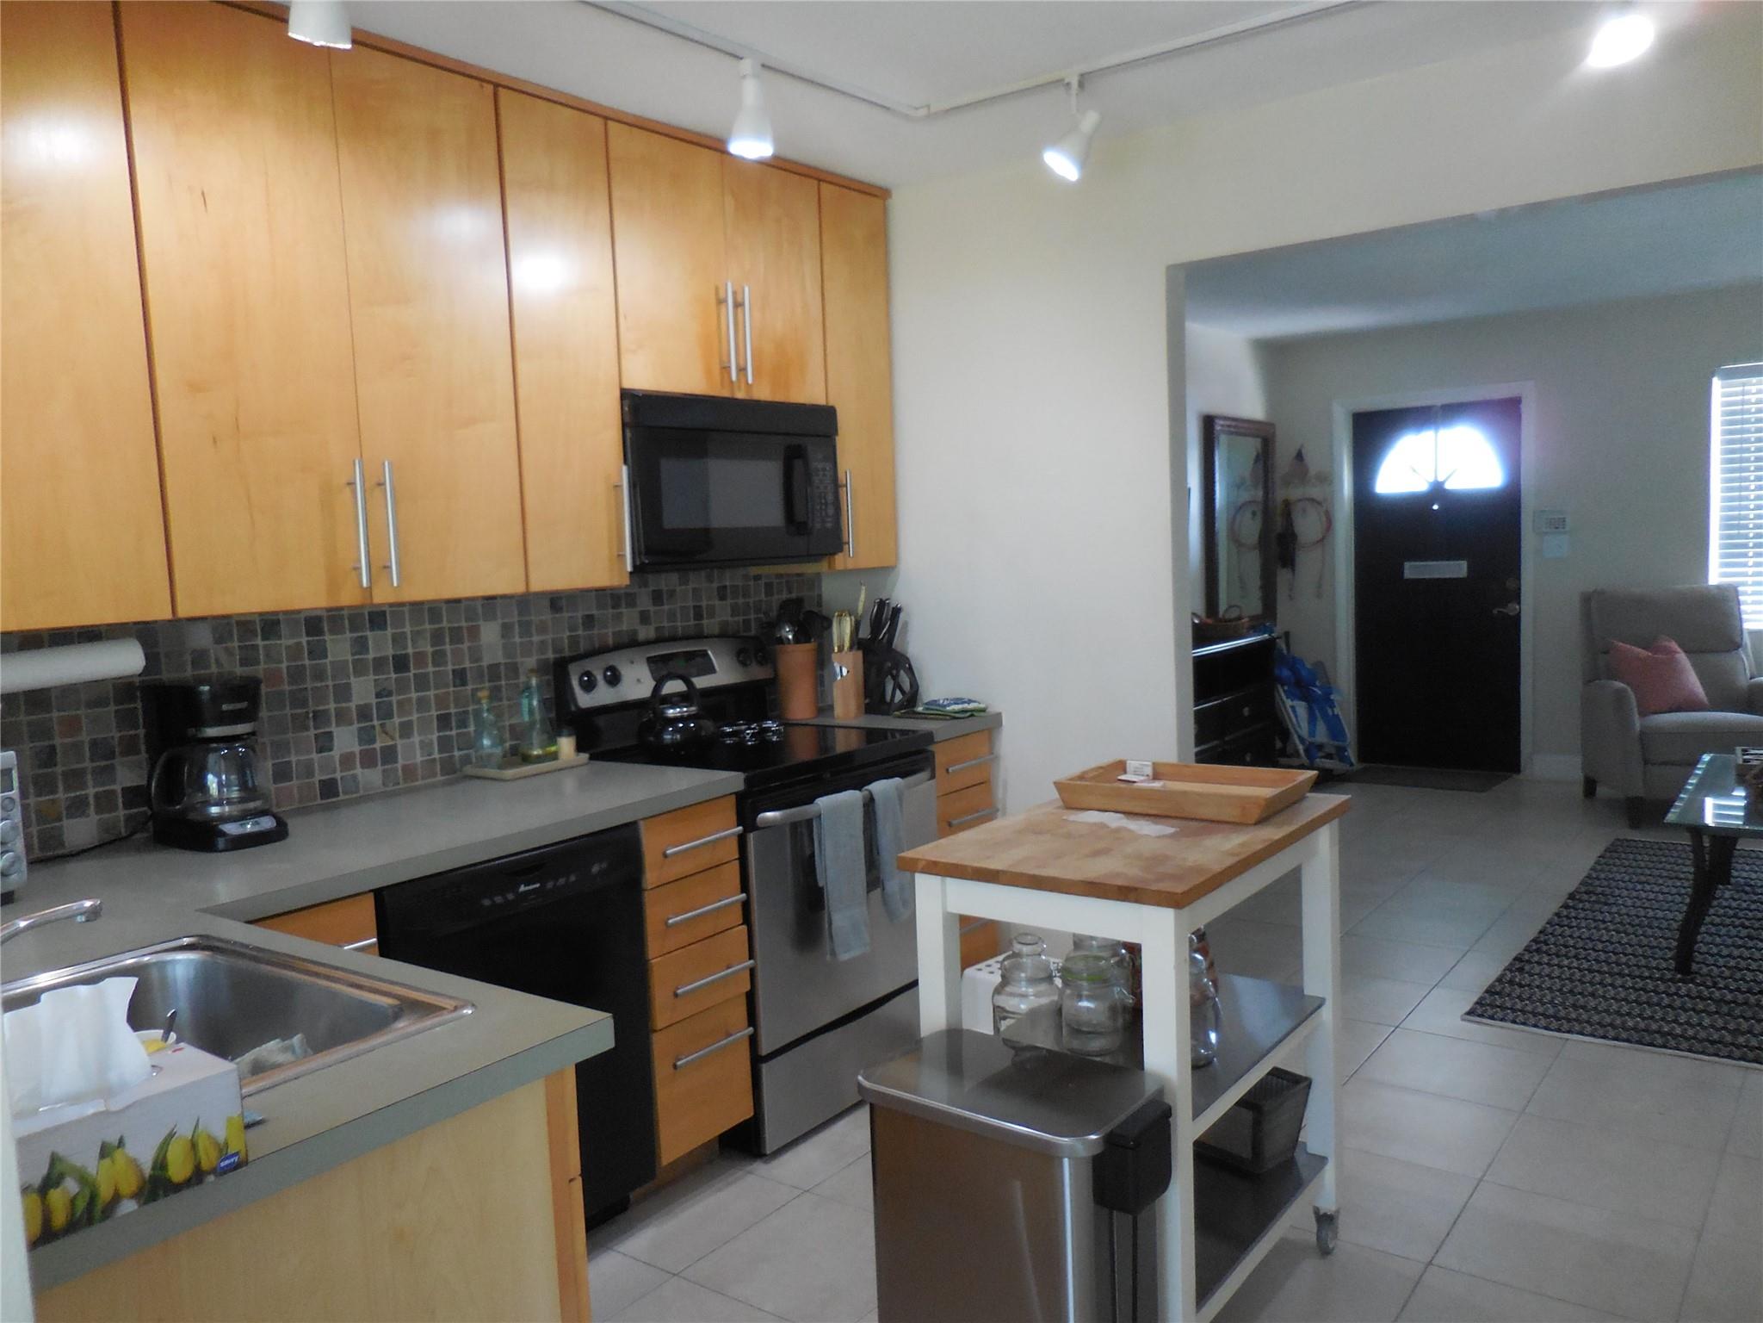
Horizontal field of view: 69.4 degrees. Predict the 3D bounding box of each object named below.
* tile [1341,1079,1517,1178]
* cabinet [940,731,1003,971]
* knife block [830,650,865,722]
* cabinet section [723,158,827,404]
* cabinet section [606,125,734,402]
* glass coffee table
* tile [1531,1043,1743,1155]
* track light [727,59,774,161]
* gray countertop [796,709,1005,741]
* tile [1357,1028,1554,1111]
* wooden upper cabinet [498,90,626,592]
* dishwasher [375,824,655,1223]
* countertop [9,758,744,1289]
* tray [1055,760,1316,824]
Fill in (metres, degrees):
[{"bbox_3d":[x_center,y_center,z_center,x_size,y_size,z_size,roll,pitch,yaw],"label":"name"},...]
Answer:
[{"bbox_3d":[1.231,1.080,2.962,0.395,0.010,0.386,1,6,38],"label":"tile"},{"bbox_3d":[0.030,0.590,3.858,0.580,0.775,0.292,2,7,38],"label":"cabinet"},{"bbox_3d":[-0.101,0.070,3.729,0.074,0.195,0.075,1,6,38],"label":"knife block"},{"bbox_3d":[-0.406,-1.005,3.526,0.324,0.607,0.379,1,6,37],"label":"cabinet section"},{"bbox_3d":[-0.637,-0.969,3.223,0.324,0.607,0.387,1,6,37],"label":"cabinet section"},{"bbox_3d":[3.058,0.667,4.175,0.690,0.480,1.350,1,6,38],"label":"glass coffee table"},{"bbox_3d":[1.851,1.083,3.137,0.398,0.010,0.410,2,7,38],"label":"tile"},{"bbox_3d":[-0.277,-1.163,2.676,0.098,0.194,0.098,-3,5,0],"label":"track light"},{"bbox_3d":[-0.004,0.179,3.758,0.645,0.036,0.299,1,6,38],"label":"gray countertop"},{"bbox_3d":[1.519,1.074,3.373,0.398,0.010,0.398,2,7,38],"label":"tile"},{"bbox_3d":[-0.849,-0.731,3.069,0.330,1.130,0.308,1,6,38],"label":"wooden upper cabinet"},{"bbox_3d":[-0.906,0.793,2.684,0.600,0.871,0.601,2,7,38],"label":"dishwasher"},{"bbox_3d":[-0.748,0.357,2.035,1.587,0.036,1.829,1,6,38],"label":"countertop"},{"bbox_3d":[0.578,0.245,2.433,0.415,0.055,0.292,1,6,38],"label":"tray"}]

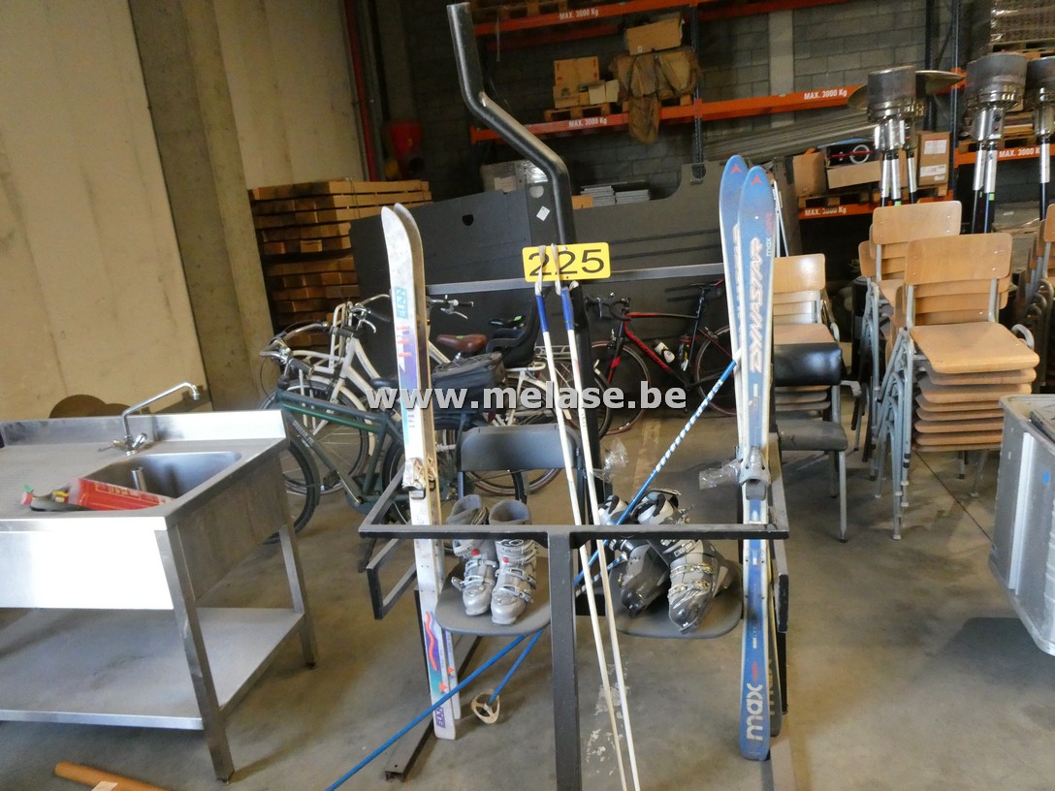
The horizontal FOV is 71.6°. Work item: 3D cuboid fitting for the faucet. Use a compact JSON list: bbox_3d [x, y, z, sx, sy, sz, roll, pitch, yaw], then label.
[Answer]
[{"bbox_3d":[-1.323,0.081,2.597,0.390,0.255,0.115,-3,15,12],"label":"faucet"}]

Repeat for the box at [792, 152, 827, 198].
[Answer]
[{"bbox_3d":[3.428,-2.658,8.871,0.310,0.450,0.310,-18,19,-39],"label":"box"}]

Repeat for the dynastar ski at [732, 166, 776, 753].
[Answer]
[{"bbox_3d":[0.630,0.232,2.011,0.100,1.682,0.090,0,7,13],"label":"dynastar ski"}]

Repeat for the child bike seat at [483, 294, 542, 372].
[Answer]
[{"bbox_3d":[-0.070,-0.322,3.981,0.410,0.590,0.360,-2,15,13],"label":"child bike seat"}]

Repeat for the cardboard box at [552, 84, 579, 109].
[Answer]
[{"bbox_3d":[0.507,-3.674,9.075,0.305,0.250,0.380,-3,15,10],"label":"cardboard box"}]

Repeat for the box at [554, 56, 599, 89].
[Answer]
[{"bbox_3d":[0.631,-3.939,9.011,0.520,0.320,0.400,-3,15,10],"label":"box"}]

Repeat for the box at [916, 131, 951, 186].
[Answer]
[{"bbox_3d":[4.732,-2.779,8.623,0.305,0.560,0.360,-3,15,10],"label":"box"}]

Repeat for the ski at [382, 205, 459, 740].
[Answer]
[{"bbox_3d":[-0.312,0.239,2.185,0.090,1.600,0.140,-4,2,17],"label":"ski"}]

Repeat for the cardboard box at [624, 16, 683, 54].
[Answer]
[{"bbox_3d":[1.540,-4.292,8.847,0.610,0.290,0.400,-6,15,11],"label":"cardboard box"}]

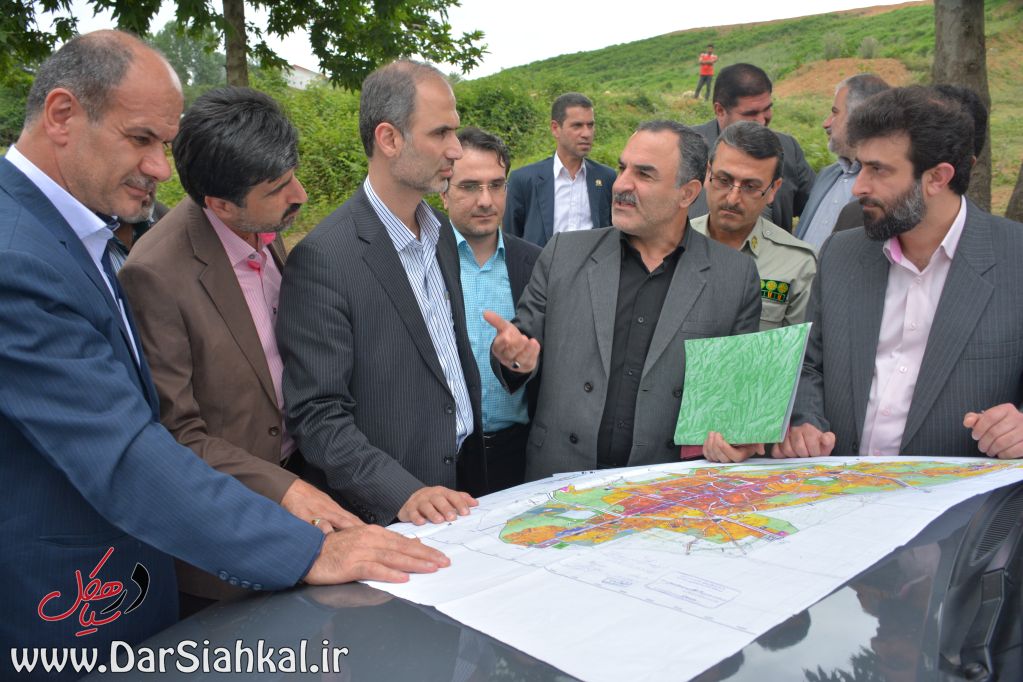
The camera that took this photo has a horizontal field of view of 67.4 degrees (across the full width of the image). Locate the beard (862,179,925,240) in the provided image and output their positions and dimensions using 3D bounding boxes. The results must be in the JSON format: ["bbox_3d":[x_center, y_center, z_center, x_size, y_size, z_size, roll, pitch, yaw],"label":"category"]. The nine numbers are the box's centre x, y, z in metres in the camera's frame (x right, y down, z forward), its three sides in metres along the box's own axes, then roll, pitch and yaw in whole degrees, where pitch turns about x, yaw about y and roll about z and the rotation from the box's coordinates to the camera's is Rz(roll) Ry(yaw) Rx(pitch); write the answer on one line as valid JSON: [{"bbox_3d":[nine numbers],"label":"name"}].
[{"bbox_3d":[0.653,-0.222,1.310,0.095,0.105,0.130,-3,11,-18],"label":"beard"}]

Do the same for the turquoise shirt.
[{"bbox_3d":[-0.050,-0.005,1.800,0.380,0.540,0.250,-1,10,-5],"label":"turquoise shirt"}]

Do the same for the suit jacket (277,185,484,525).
[{"bbox_3d":[-0.248,0.050,1.450,0.340,0.700,0.480,4,11,20],"label":"suit jacket"}]

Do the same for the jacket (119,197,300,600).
[{"bbox_3d":[-0.515,0.095,1.360,0.320,0.710,0.460,4,11,20],"label":"jacket"}]

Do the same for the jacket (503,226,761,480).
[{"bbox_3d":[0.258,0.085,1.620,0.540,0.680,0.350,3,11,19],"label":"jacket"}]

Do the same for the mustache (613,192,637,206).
[{"bbox_3d":[0.222,-0.283,1.530,0.030,0.025,0.062,-6,12,-32],"label":"mustache"}]

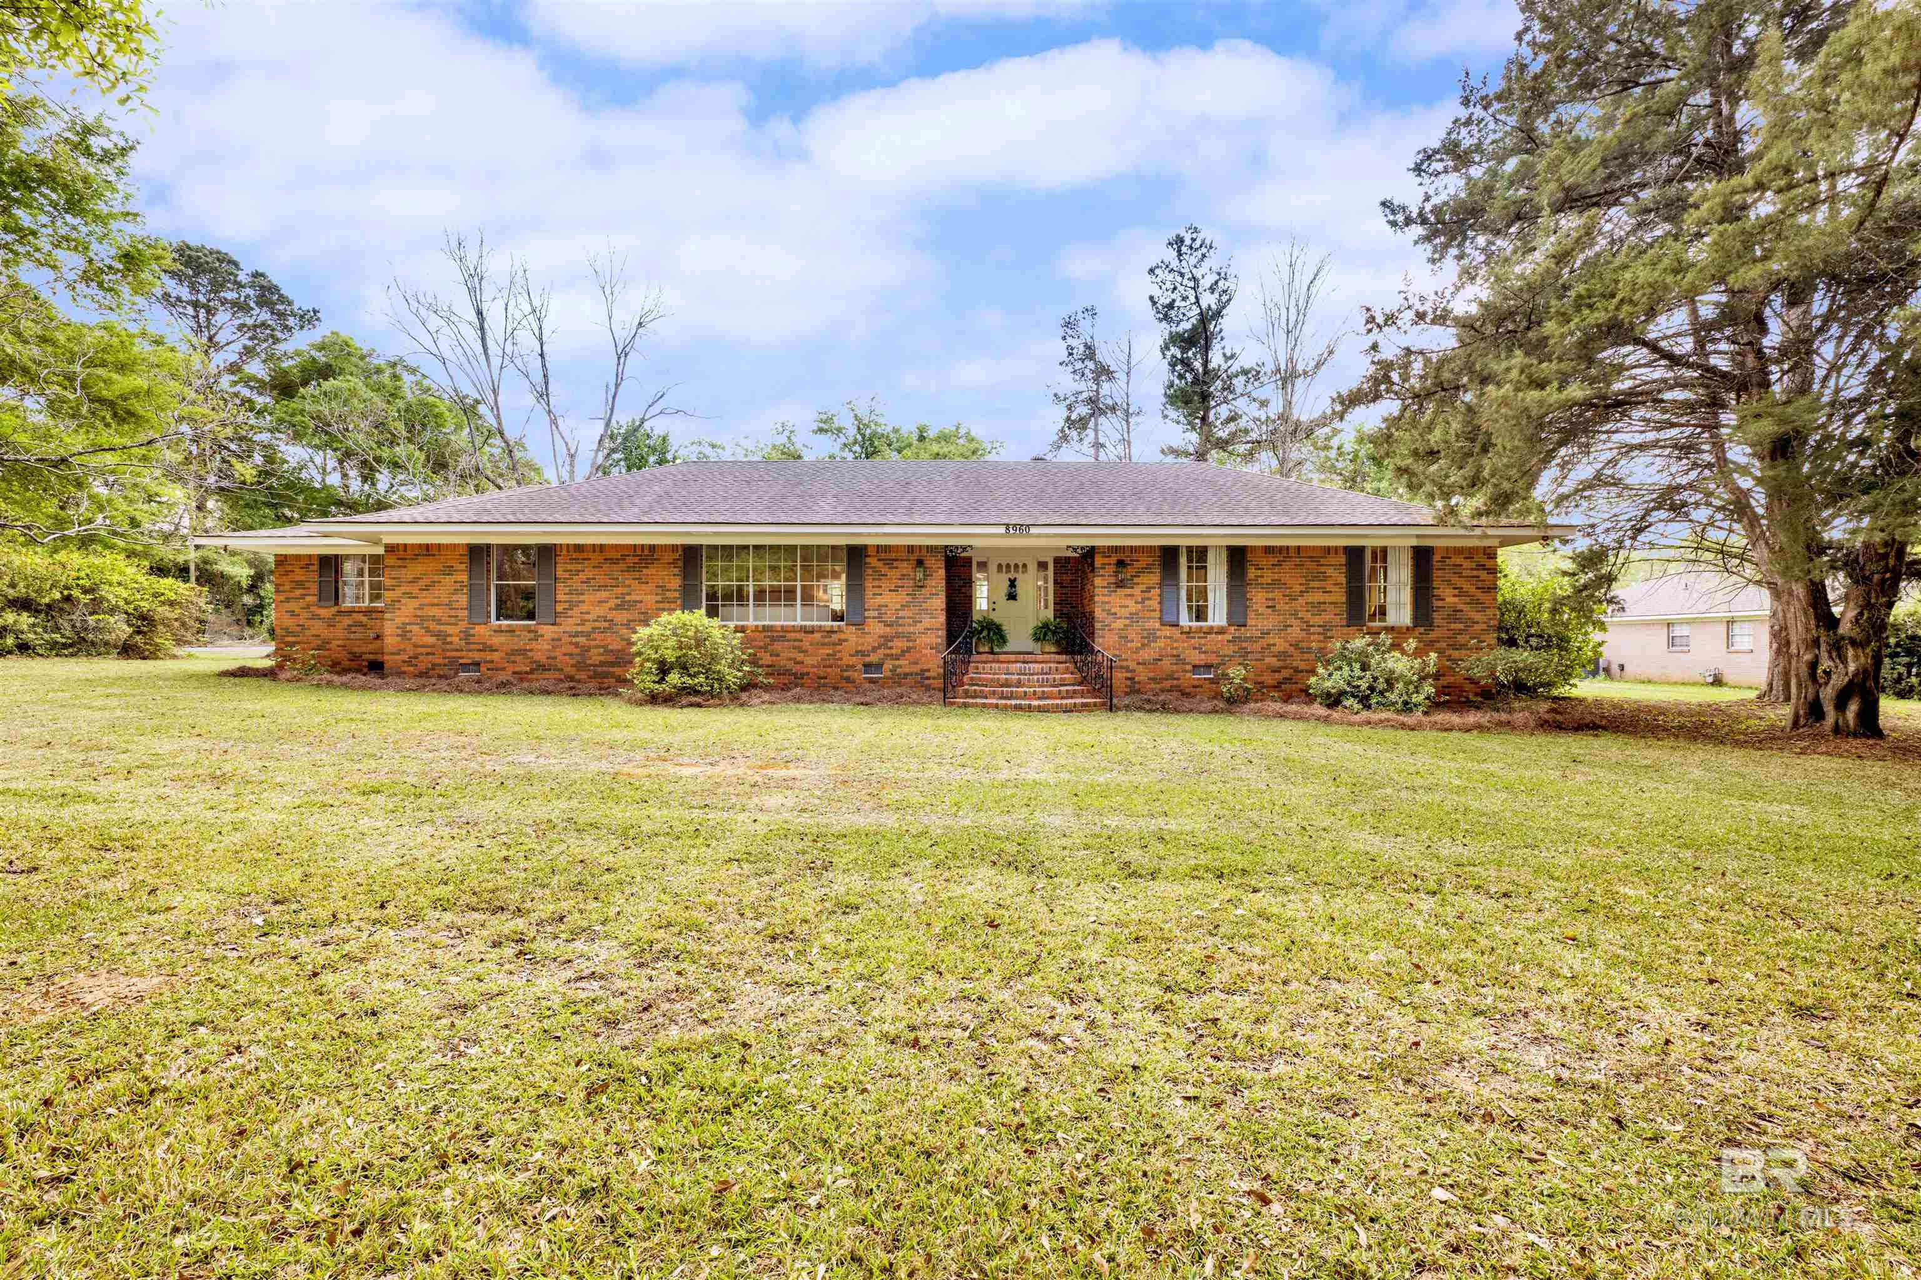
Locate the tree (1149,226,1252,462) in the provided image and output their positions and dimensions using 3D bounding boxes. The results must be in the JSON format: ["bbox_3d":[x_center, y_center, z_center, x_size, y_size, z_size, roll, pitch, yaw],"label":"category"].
[{"bbox_3d":[11.290,-9.060,35.000,5.000,20.720,5.000,0,0,0],"label":"tree"}]

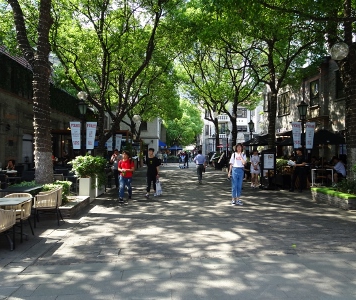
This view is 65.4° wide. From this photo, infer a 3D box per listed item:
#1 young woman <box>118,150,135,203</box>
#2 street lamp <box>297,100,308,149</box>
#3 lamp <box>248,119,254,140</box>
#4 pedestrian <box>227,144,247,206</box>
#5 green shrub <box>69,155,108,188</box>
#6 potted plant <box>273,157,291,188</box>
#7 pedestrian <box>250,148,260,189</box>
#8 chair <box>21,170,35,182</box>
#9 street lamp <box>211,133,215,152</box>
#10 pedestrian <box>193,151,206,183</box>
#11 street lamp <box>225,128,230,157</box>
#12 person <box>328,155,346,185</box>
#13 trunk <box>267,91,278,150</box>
[{"bbox_3d":[-1.660,0.812,8.750,0.560,1.660,0.440,0,-1,-6],"label":"young woman"},{"bbox_3d":[5.400,-0.230,12.000,0.470,3.800,0.470,0,-1,0],"label":"street lamp"},{"bbox_3d":[5.050,-0.110,19.050,0.450,3.800,0.450,0,-1,0],"label":"lamp"},{"bbox_3d":[1.670,0.721,7.850,0.540,1.750,0.340,0,-1,5],"label":"pedestrian"},{"bbox_3d":[-3.000,0.730,9.500,0.850,1.150,2.000,0,-1,-5],"label":"green shrub"},{"bbox_3d":[4.700,1.047,12.600,0.700,1.320,0.800,0,-1,-5],"label":"potted plant"},{"bbox_3d":[3.370,0.873,12.100,0.460,1.650,0.320,0,-1,11],"label":"pedestrian"},{"bbox_3d":[-5.950,1.250,11.000,0.580,0.800,0.600,0,-1,-9],"label":"chair"},{"bbox_3d":[4.220,0.124,33.000,0.420,3.900,0.420,0,-1,0],"label":"street lamp"},{"bbox_3d":[1.085,0.870,14.000,0.600,1.710,0.400,0,-1,0],"label":"pedestrian"},{"bbox_3d":[4.550,-0.010,25.200,0.440,3.800,0.440,0,-1,0],"label":"street lamp"},{"bbox_3d":[7.200,0.950,12.500,0.850,1.240,0.520,0,-1,9],"label":"person"},{"bbox_3d":[5.220,-0.770,15.300,0.550,5.000,0.550,0,-1,0],"label":"trunk"}]

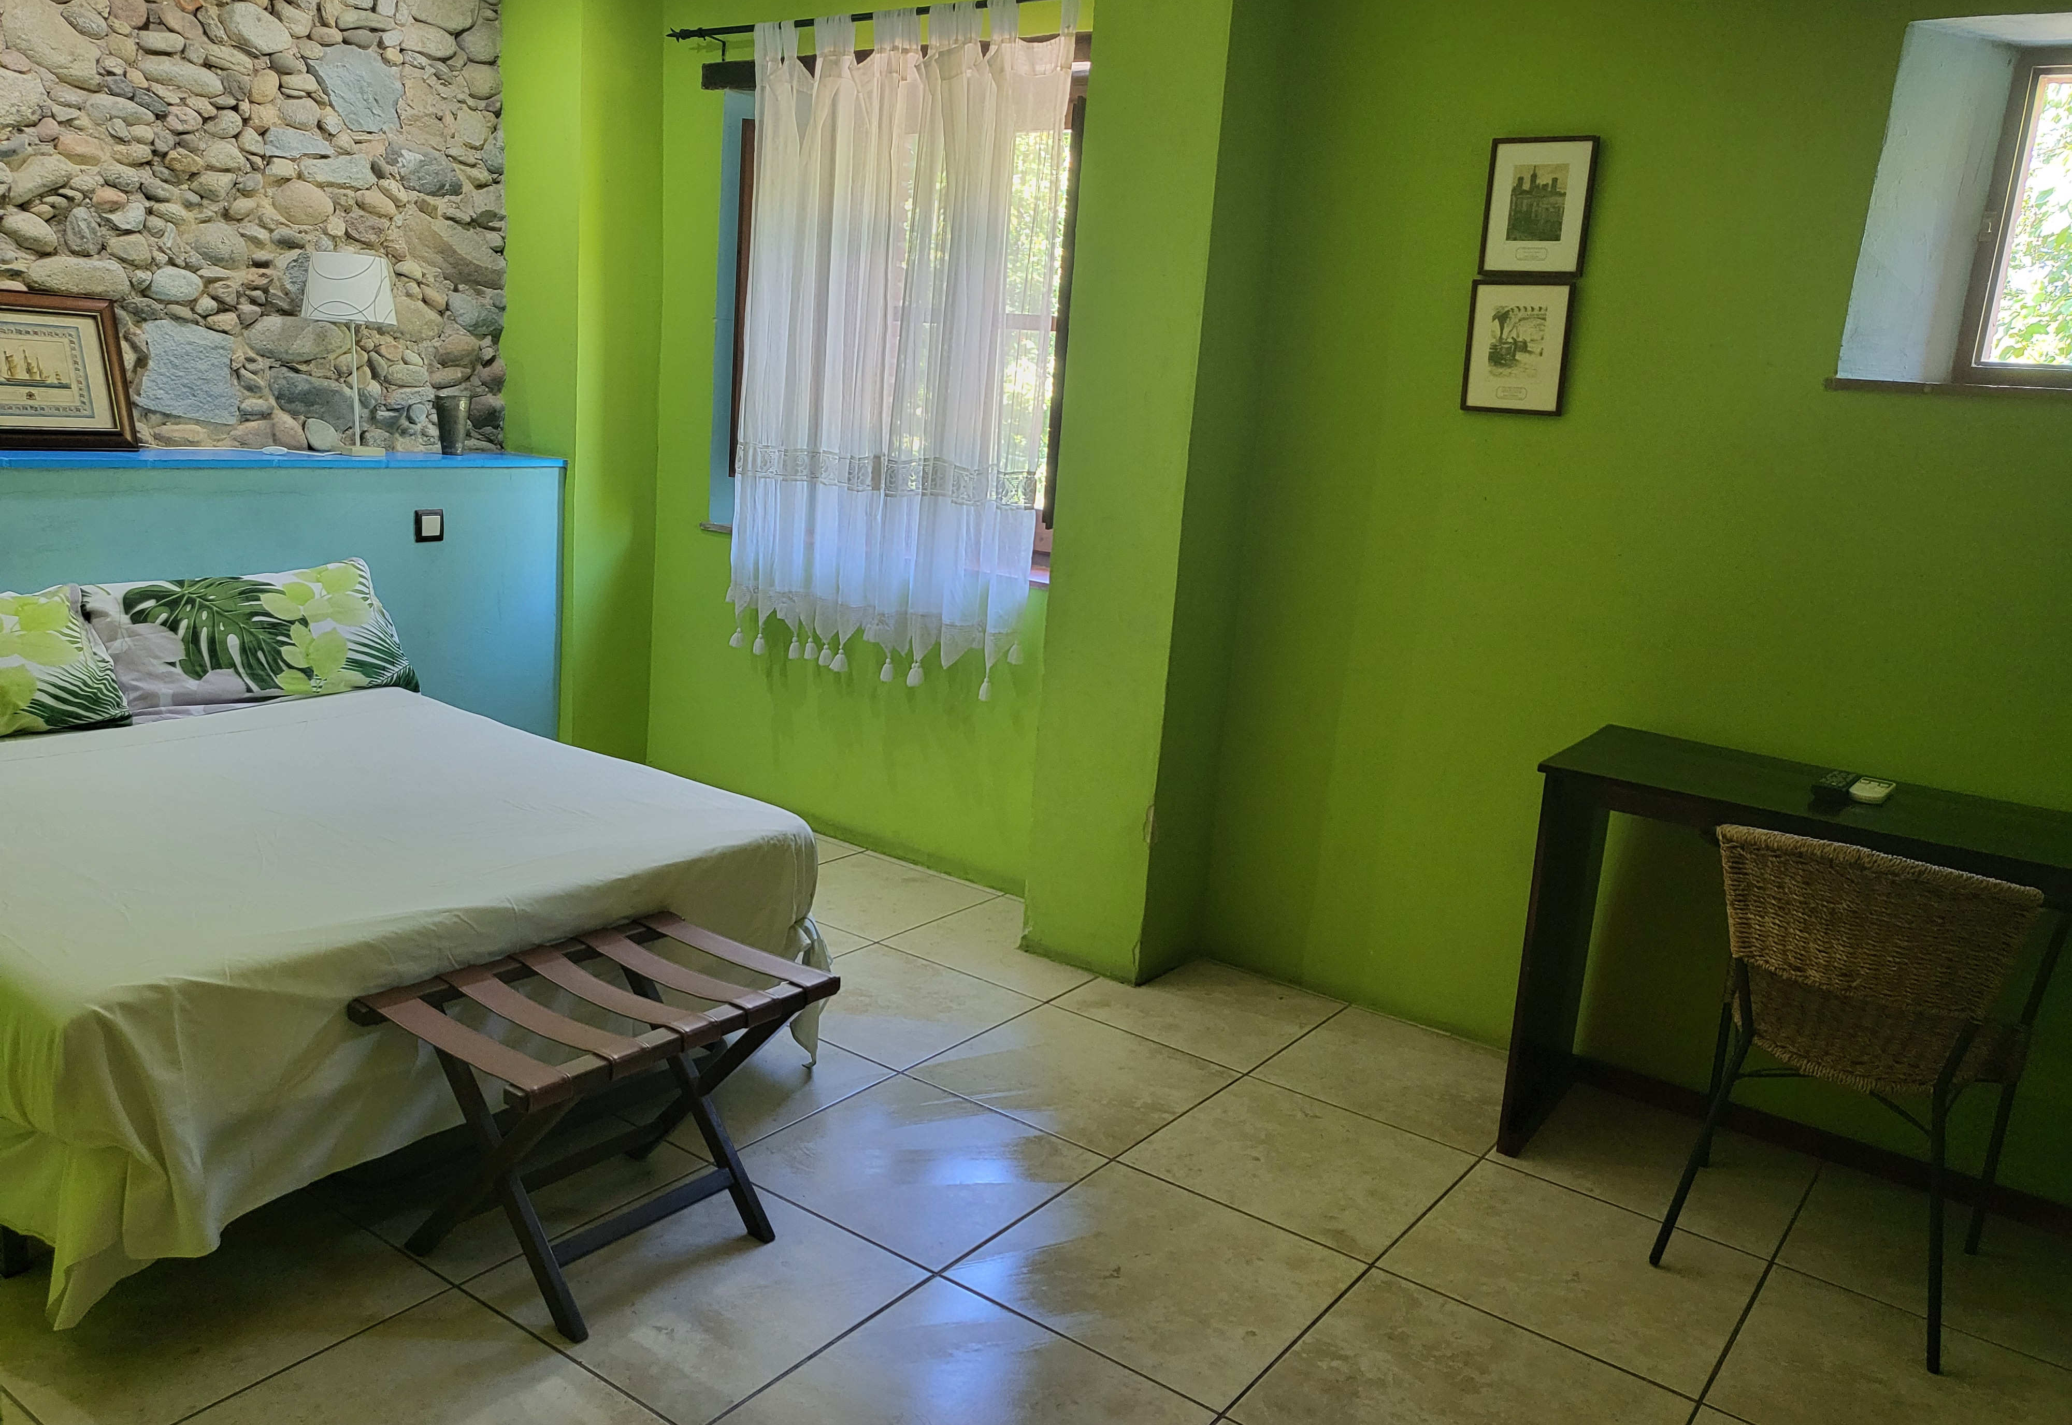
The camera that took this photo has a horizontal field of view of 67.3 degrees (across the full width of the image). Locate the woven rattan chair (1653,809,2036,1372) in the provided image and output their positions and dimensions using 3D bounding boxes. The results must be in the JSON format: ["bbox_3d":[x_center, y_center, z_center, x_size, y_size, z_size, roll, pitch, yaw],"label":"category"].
[{"bbox_3d":[1.357,0.565,2.591,0.470,0.763,0.485,13,15,34],"label":"woven rattan chair"}]

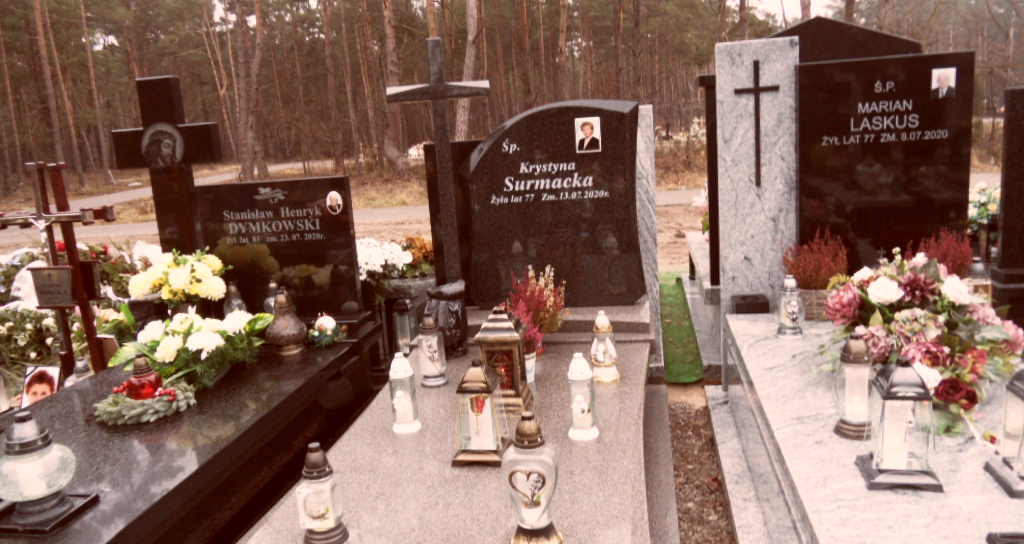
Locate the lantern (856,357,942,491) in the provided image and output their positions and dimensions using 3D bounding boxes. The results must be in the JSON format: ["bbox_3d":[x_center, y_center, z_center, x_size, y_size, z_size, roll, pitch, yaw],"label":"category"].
[{"bbox_3d":[0.890,0.337,1.642,0.158,0.286,0.150,-2,12,11],"label":"lantern"}]

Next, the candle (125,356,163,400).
[{"bbox_3d":[-1.428,0.431,2.757,0.117,0.180,0.117,-2,10,11],"label":"candle"}]

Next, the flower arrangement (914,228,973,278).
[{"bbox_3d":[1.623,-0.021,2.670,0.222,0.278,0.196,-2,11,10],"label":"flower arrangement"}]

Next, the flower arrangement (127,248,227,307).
[{"bbox_3d":[-1.599,0.019,3.415,0.400,0.260,0.340,-2,10,11],"label":"flower arrangement"}]

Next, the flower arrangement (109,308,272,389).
[{"bbox_3d":[-1.387,0.324,3.096,0.560,0.280,0.420,-2,10,11],"label":"flower arrangement"}]

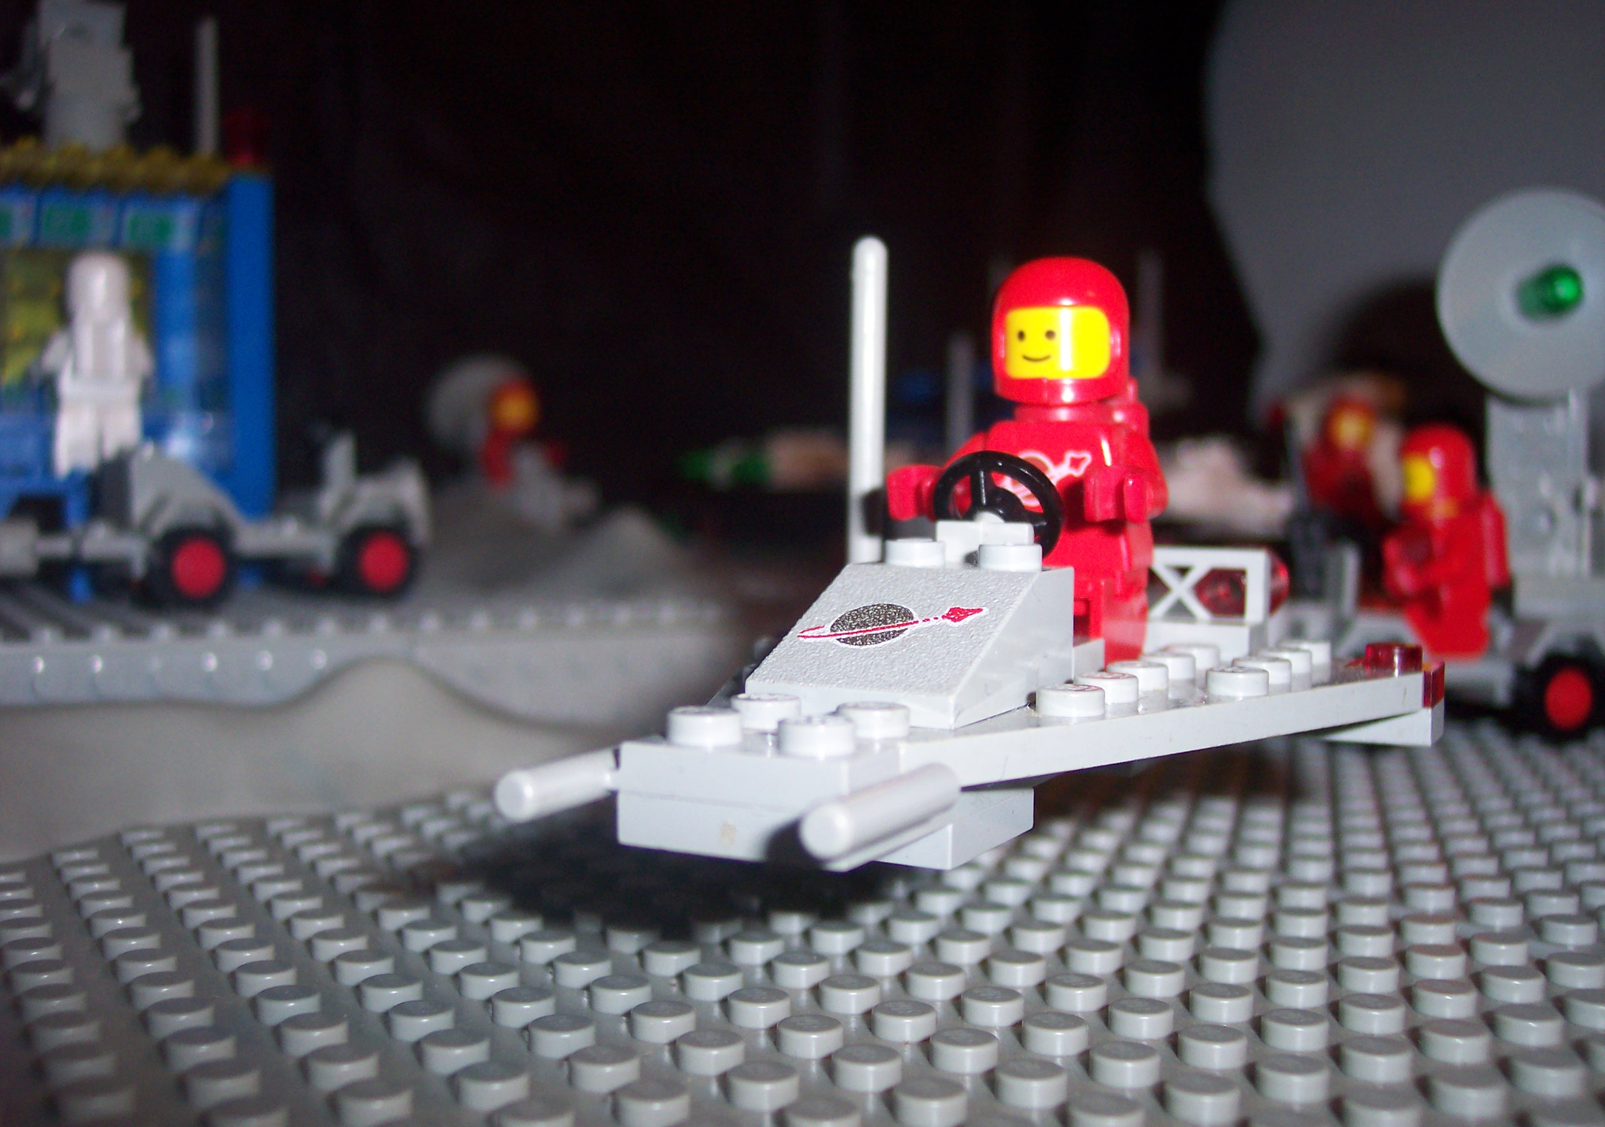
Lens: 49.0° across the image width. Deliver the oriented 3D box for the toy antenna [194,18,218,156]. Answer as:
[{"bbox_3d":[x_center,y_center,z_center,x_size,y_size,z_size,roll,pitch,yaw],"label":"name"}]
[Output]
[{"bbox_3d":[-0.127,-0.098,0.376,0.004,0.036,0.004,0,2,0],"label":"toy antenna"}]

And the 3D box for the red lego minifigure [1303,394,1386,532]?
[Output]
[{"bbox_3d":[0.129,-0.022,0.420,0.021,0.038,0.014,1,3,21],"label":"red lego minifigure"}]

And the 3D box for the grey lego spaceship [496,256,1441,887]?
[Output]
[{"bbox_3d":[0.013,-0.005,0.140,0.064,0.049,0.087,2,4,28],"label":"grey lego spaceship"}]

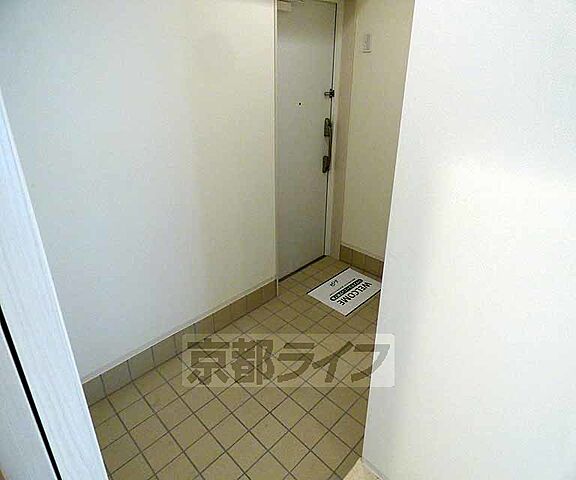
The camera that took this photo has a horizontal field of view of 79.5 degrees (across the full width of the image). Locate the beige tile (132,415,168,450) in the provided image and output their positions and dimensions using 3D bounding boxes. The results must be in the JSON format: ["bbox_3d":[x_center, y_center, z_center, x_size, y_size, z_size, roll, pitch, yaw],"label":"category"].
[{"bbox_3d":[-0.730,1.014,1.826,0.146,0.010,0.146,25,36,39],"label":"beige tile"}]

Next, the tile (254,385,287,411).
[{"bbox_3d":[-0.098,0.917,2.021,0.146,0.012,0.146,24,36,39],"label":"tile"}]

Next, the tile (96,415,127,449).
[{"bbox_3d":[-0.947,1.017,1.839,0.147,0.010,0.147,-25,36,-39],"label":"tile"}]

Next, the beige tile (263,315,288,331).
[{"bbox_3d":[-0.102,0.622,2.585,0.145,0.010,0.145,24,36,39],"label":"beige tile"}]

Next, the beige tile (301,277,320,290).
[{"bbox_3d":[0.209,0.382,3.048,0.146,0.010,0.146,25,36,39],"label":"beige tile"}]

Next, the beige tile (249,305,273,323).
[{"bbox_3d":[-0.212,0.577,2.687,0.146,0.010,0.146,24,36,39],"label":"beige tile"}]

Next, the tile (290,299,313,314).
[{"bbox_3d":[0.105,0.527,2.783,0.146,0.010,0.146,24,36,39],"label":"tile"}]

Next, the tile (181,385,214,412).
[{"bbox_3d":[-0.522,0.919,2.021,0.146,0.012,0.146,24,36,39],"label":"tile"}]

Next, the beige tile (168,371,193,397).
[{"bbox_3d":[-0.628,0.871,2.115,0.146,0.012,0.146,24,36,39],"label":"beige tile"}]

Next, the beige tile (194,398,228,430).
[{"bbox_3d":[-0.415,0.965,1.921,0.146,0.010,0.146,25,36,39],"label":"beige tile"}]

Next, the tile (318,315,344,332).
[{"bbox_3d":[0.329,0.620,2.584,0.147,0.010,0.147,-25,36,-39],"label":"tile"}]

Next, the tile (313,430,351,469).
[{"bbox_3d":[0.219,1.063,1.748,0.146,0.010,0.146,24,36,39],"label":"tile"}]

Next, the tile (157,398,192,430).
[{"bbox_3d":[-0.630,0.966,1.926,0.145,0.010,0.145,24,36,39],"label":"tile"}]

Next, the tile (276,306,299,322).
[{"bbox_3d":[0.001,0.576,2.672,0.146,0.010,0.146,25,36,39],"label":"tile"}]

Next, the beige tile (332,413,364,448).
[{"bbox_3d":[0.324,1.014,1.843,0.146,0.010,0.146,24,36,39],"label":"beige tile"}]

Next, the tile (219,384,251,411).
[{"bbox_3d":[-0.310,0.918,2.021,0.146,0.012,0.146,24,36,39],"label":"tile"}]

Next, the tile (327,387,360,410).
[{"bbox_3d":[0.327,0.915,2.021,0.146,0.012,0.146,24,36,39],"label":"tile"}]

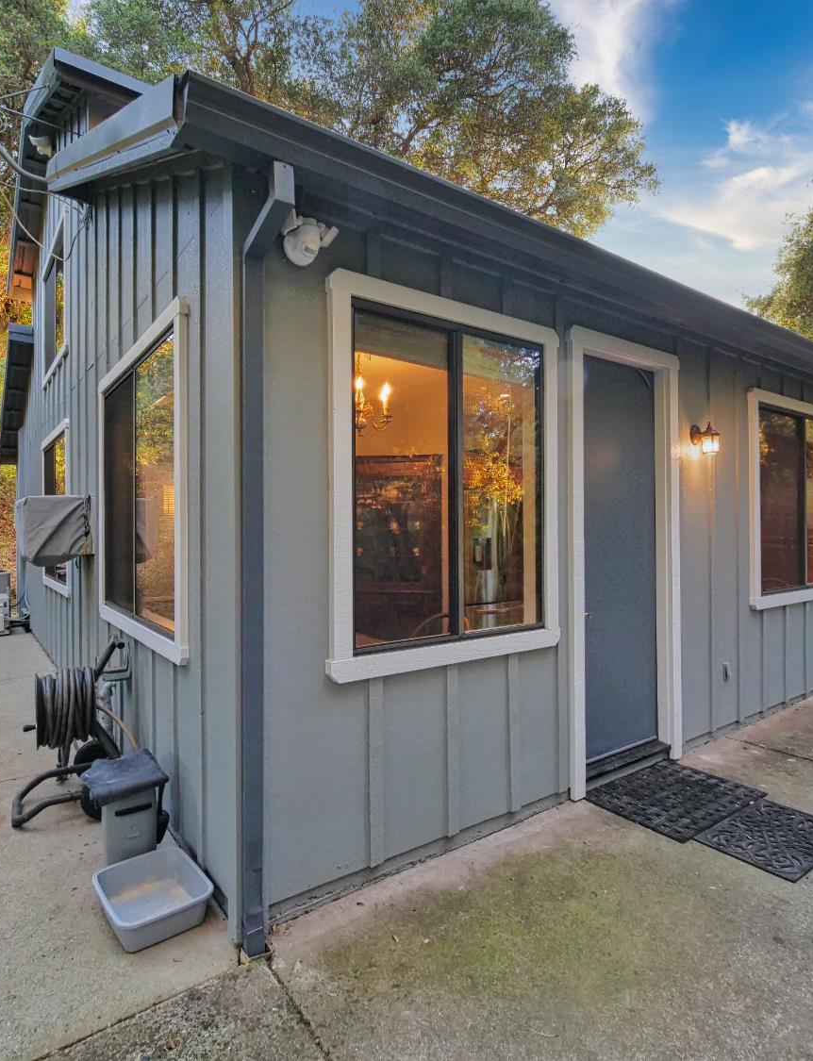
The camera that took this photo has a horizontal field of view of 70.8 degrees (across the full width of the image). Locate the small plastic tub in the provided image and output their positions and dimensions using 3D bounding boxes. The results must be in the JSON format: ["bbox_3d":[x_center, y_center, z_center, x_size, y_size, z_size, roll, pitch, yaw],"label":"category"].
[{"bbox_3d":[-0.932,1.333,2.091,0.325,0.105,0.430,0,0,-40],"label":"small plastic tub"}]

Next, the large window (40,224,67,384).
[{"bbox_3d":[-3.523,-2.194,5.717,0.100,1.242,1.891,0,0,-38],"label":"large window"}]

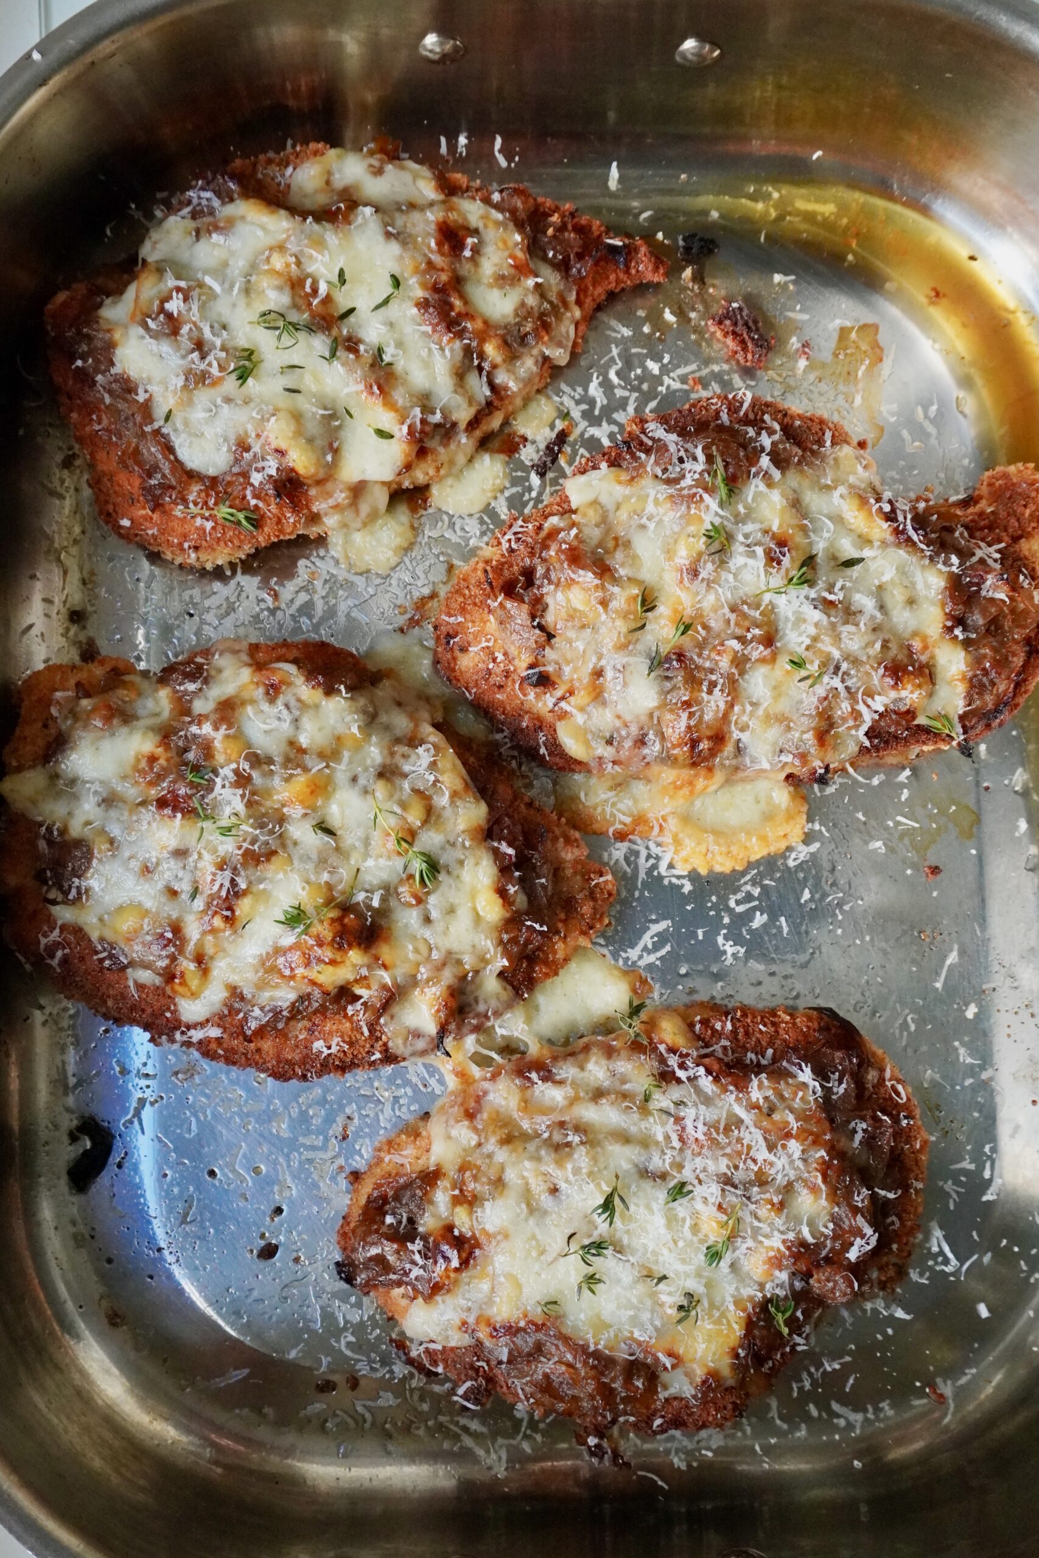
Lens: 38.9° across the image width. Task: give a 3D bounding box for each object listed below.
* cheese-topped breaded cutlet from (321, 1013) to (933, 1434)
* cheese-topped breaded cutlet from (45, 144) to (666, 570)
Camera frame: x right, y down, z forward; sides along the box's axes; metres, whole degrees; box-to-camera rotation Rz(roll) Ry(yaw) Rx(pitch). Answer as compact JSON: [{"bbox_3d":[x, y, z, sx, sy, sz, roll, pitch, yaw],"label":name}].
[{"bbox_3d":[0.035,0.125,0.410,0.166,0.030,0.117,-18,88,-1],"label":"cheese-topped breaded cutlet"},{"bbox_3d":[-0.049,-0.132,0.418,0.176,0.030,0.107,-25,88,-1],"label":"cheese-topped breaded cutlet"}]

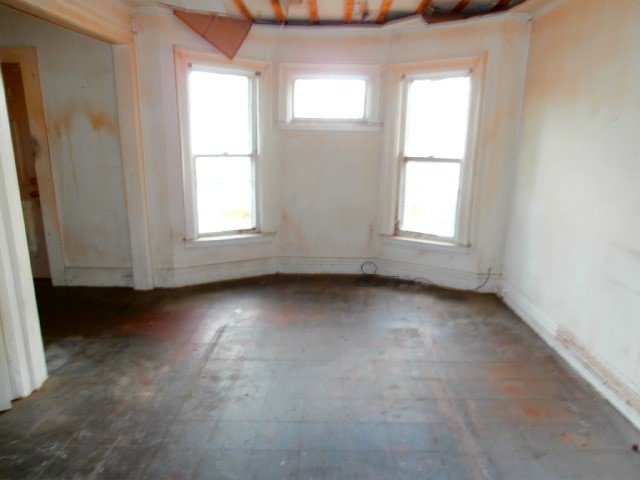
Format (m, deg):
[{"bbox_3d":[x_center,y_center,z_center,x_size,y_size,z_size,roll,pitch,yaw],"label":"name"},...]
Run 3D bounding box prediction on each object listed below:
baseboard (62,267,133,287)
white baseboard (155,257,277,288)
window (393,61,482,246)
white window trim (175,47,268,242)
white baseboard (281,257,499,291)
[{"bbox_3d":[-2.262,0.379,4.522,0.725,0.197,0.032,1,13,1],"label":"baseboard"},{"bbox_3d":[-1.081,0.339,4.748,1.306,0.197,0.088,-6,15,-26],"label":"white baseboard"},{"bbox_3d":[1.153,-0.871,4.476,0.868,1.787,0.140,8,15,27],"label":"window"},{"bbox_3d":[-0.970,-0.924,4.493,0.881,1.796,0.140,-6,15,-26],"label":"white window trim"},{"bbox_3d":[0.696,0.335,4.848,2.354,0.197,0.282,4,14,14],"label":"white baseboard"}]

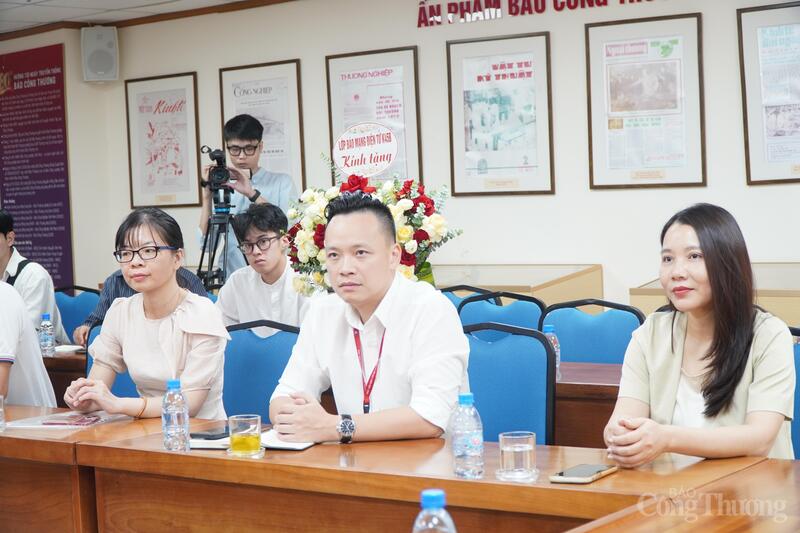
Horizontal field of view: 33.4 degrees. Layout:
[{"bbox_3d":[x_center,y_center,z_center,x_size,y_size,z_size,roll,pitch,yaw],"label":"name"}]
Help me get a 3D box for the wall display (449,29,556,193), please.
[{"bbox_3d":[0.472,-0.721,6.392,0.560,0.754,0.030,0,4,33],"label":"wall display"}]

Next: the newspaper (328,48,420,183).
[{"bbox_3d":[-0.143,-0.717,6.797,0.560,0.754,0.030,0,4,33],"label":"newspaper"}]

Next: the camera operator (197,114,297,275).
[{"bbox_3d":[-0.656,0.179,6.019,0.470,1.726,0.440,-2,3,5],"label":"camera operator"}]

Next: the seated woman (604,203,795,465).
[{"bbox_3d":[0.657,0.495,2.739,0.460,1.250,0.640,0,4,34],"label":"seated woman"}]

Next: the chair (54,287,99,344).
[{"bbox_3d":[-1.703,0.595,6.308,0.430,0.947,0.570,0,4,34],"label":"chair"}]

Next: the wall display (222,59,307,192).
[{"bbox_3d":[-0.745,-0.712,7.187,0.579,0.748,0.030,0,4,36],"label":"wall display"}]

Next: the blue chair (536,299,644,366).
[{"bbox_3d":[0.513,0.584,4.391,0.430,0.910,0.550,0,4,40],"label":"blue chair"}]

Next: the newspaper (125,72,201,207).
[{"bbox_3d":[-1.358,-0.711,7.638,0.574,0.748,0.030,0,4,36],"label":"newspaper"}]

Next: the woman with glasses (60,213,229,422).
[{"bbox_3d":[-0.757,0.501,3.815,0.460,1.320,0.680,0,4,40],"label":"woman with glasses"}]

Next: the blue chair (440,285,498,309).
[{"bbox_3d":[0.110,0.549,5.356,0.550,0.910,0.430,-5,4,-44],"label":"blue chair"}]

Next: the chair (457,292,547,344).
[{"bbox_3d":[0.282,0.593,4.891,0.430,0.947,0.570,-1,3,29],"label":"chair"}]

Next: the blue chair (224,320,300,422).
[{"bbox_3d":[-0.539,0.667,4.061,0.430,0.947,0.570,-1,3,27],"label":"blue chair"}]

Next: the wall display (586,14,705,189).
[{"bbox_3d":[1.093,-0.730,5.983,0.560,0.754,0.030,0,4,33],"label":"wall display"}]

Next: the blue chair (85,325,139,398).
[{"bbox_3d":[-1.061,0.648,4.385,0.430,0.910,0.550,0,4,35],"label":"blue chair"}]

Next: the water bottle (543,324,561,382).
[{"bbox_3d":[0.431,0.245,3.804,0.062,0.155,0.062,-2,3,0],"label":"water bottle"}]

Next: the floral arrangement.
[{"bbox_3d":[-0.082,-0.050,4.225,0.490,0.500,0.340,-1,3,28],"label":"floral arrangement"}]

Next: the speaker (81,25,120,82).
[{"bbox_3d":[-1.723,-1.220,7.660,0.207,0.310,0.190,-3,3,-14],"label":"speaker"}]

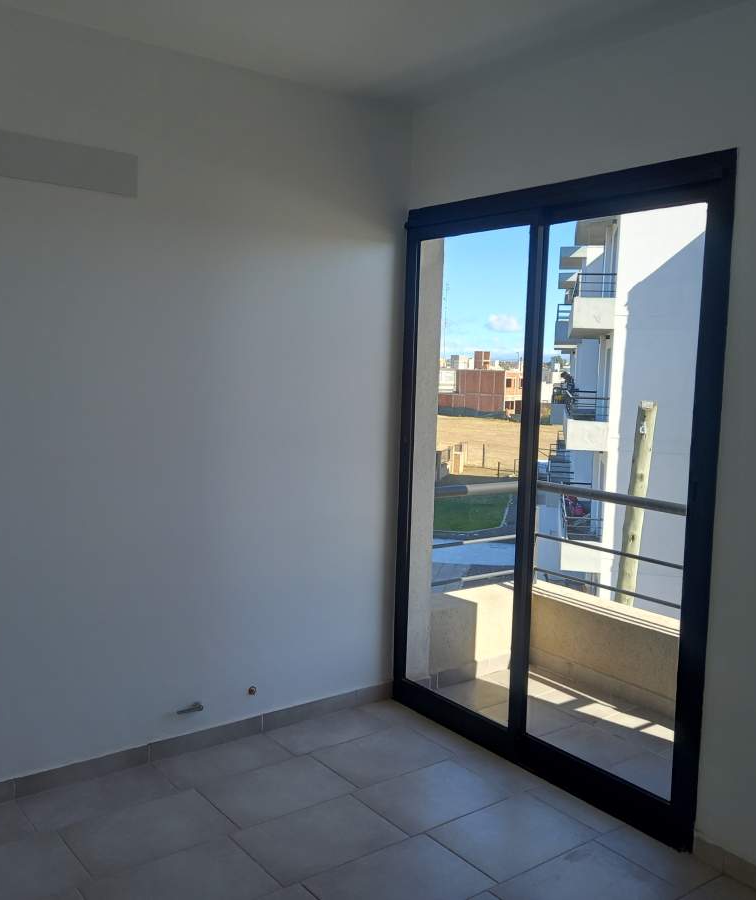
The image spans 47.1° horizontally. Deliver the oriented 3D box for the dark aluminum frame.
[{"bbox_3d":[0.569,0.118,3.106,0.090,2.062,1.433,-3,7,-38],"label":"dark aluminum frame"}]

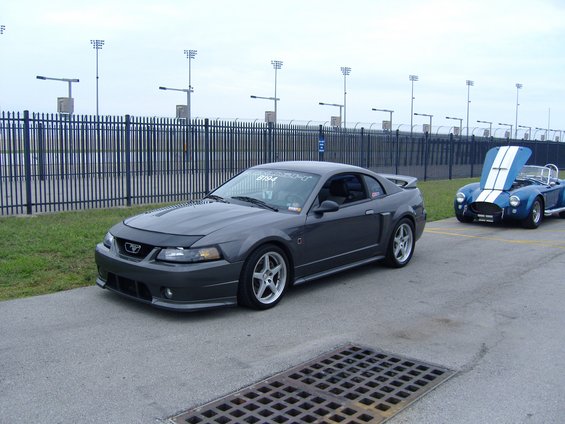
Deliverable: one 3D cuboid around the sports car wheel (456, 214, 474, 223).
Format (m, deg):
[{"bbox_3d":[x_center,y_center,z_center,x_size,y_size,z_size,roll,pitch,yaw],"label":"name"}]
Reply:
[{"bbox_3d":[3.869,-0.095,11.752,0.230,0.650,0.650,6,8,42],"label":"sports car wheel"}]

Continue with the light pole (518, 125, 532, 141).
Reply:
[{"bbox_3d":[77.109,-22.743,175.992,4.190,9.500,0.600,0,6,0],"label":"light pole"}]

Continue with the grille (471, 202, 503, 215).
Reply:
[{"bbox_3d":[3.890,-0.067,10.620,0.650,0.240,0.120,6,8,39],"label":"grille"}]

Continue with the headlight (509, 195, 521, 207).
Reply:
[{"bbox_3d":[4.431,-0.208,10.526,0.200,0.200,0.120,6,8,42],"label":"headlight"}]

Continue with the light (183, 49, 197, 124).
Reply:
[{"bbox_3d":[-27.571,-32.987,168.451,4.300,31.520,1.300,-3,7,-25],"label":"light"}]

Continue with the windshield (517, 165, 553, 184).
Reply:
[{"bbox_3d":[5.077,-0.790,11.988,1.270,0.360,0.220,6,8,42],"label":"windshield"}]

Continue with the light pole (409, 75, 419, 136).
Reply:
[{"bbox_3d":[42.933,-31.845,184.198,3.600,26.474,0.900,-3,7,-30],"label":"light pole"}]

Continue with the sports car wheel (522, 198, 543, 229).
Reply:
[{"bbox_3d":[4.870,0.020,10.880,0.230,0.650,0.650,6,8,39],"label":"sports car wheel"}]

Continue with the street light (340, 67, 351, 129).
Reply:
[{"bbox_3d":[22.964,-36.828,203.117,4.400,31.520,1.300,-4,7,-30],"label":"street light"}]

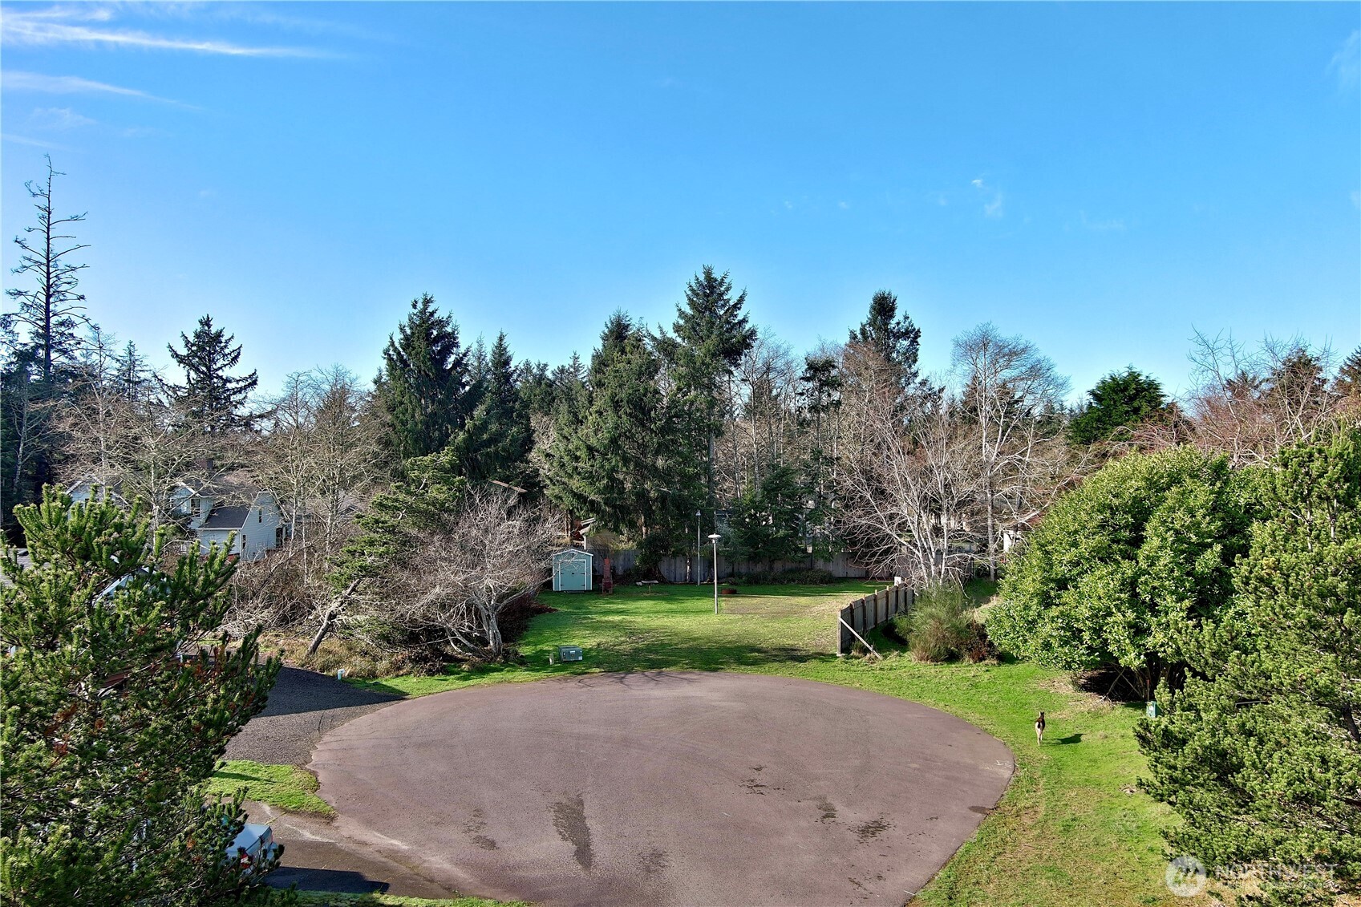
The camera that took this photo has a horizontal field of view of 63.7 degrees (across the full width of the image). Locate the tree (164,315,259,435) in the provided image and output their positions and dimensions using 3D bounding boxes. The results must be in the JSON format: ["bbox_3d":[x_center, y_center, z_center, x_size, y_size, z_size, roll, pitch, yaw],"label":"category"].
[{"bbox_3d":[-44.535,-2.472,103.887,9.200,21.230,9.000,0,1,0],"label":"tree"}]

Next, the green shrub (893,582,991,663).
[{"bbox_3d":[10.470,6.570,43.800,3.900,2.860,3.300,0,0,0],"label":"green shrub"}]

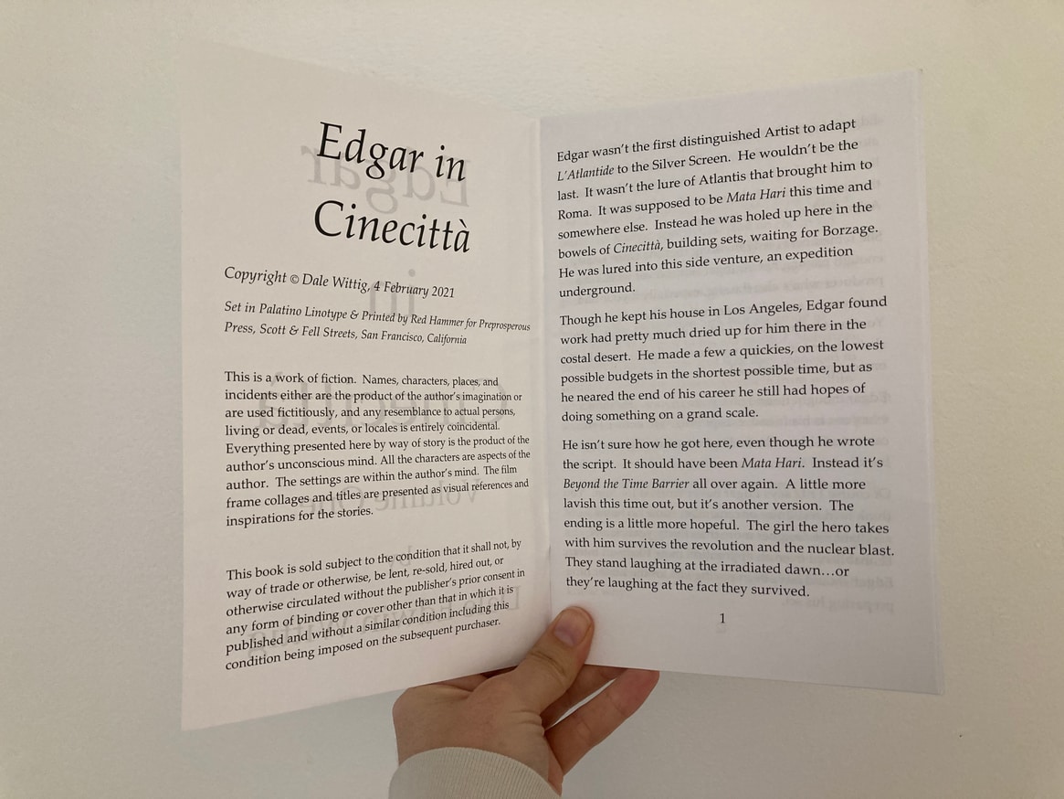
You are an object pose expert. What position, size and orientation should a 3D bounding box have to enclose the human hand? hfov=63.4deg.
[{"bbox_3d":[-0.003,0.120,0.342,0.105,0.082,0.100,3,8,18],"label":"human hand"}]

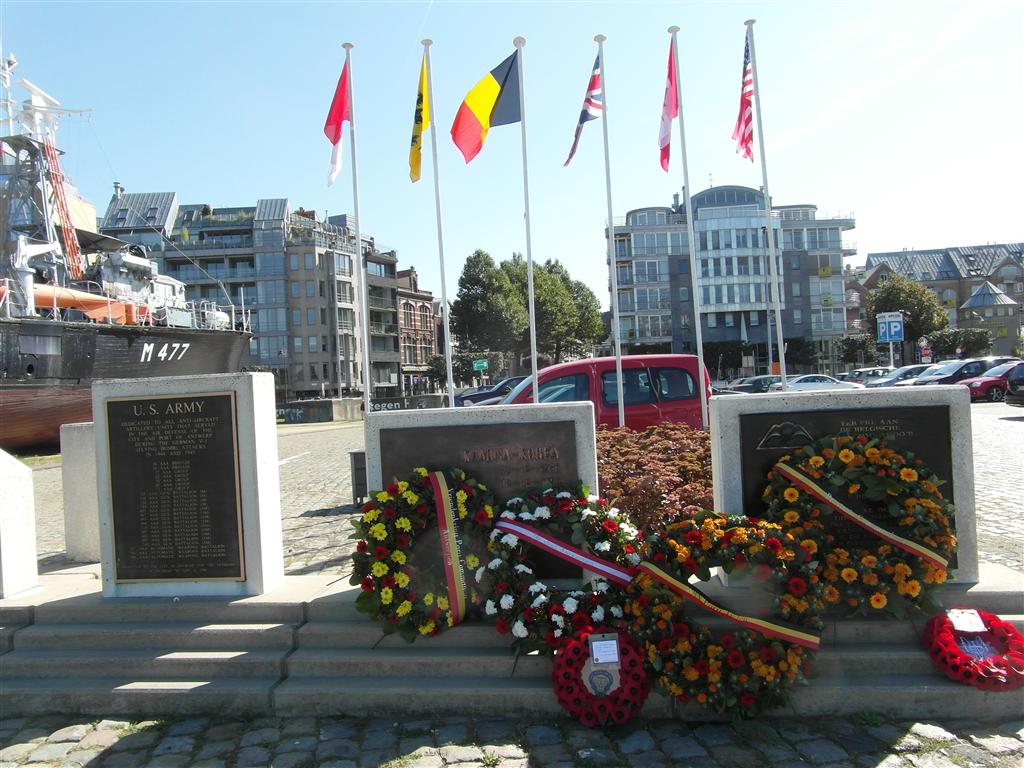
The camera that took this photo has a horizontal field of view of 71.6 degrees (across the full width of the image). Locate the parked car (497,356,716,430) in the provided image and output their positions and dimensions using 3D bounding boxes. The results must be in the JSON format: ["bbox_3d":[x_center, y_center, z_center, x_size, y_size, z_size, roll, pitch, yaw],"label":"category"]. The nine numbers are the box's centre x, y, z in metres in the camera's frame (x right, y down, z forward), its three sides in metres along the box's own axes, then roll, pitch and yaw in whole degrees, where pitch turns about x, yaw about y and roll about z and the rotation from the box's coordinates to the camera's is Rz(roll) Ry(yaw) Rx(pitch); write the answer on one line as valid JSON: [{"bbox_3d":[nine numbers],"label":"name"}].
[{"bbox_3d":[0.957,0.491,11.500,4.050,1.820,1.680,-3,0,-12],"label":"parked car"}]

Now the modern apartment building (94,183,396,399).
[{"bbox_3d":[-28.735,-8.579,80.500,30.500,23.000,13.000,-3,0,0],"label":"modern apartment building"}]

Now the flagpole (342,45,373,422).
[{"bbox_3d":[-1.954,-1.435,9.140,0.150,5.950,0.150,-3,0,0],"label":"flagpole"}]

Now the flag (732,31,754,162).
[{"bbox_3d":[2.948,-3.661,9.040,0.300,1.650,0.280,-3,0,0],"label":"flag"}]

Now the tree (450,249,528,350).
[{"bbox_3d":[-2.821,-6.405,77.000,8.800,16.200,8.500,-3,0,0],"label":"tree"}]

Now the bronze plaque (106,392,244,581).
[{"bbox_3d":[-1.961,0.612,4.122,0.800,1.080,0.040,-3,0,7],"label":"bronze plaque"}]

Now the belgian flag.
[{"bbox_3d":[-0.377,-3.948,10.100,1.000,1.500,0.300,-3,0,0],"label":"belgian flag"}]

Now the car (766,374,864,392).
[{"bbox_3d":[16.100,0.161,37.000,4.500,1.400,1.760,-3,0,-4],"label":"car"}]

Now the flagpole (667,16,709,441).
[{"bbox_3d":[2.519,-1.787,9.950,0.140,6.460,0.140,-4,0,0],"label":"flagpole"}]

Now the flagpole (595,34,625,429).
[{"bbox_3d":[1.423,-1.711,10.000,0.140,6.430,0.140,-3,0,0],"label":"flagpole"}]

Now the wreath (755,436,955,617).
[{"bbox_3d":[1.693,0.698,3.480,0.870,0.870,0.180,-3,-11,7],"label":"wreath"}]

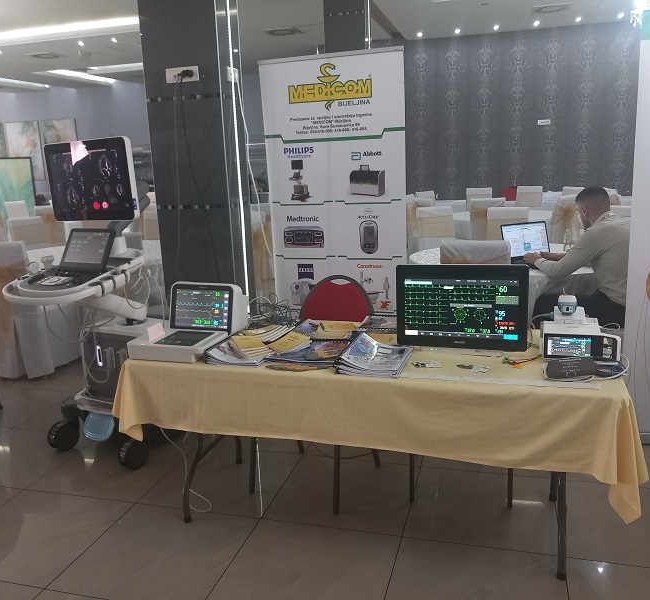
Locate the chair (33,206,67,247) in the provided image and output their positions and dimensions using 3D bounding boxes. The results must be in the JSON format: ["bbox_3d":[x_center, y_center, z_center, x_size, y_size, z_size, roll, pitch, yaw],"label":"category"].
[{"bbox_3d":[-4.226,-0.967,9.716,0.440,0.990,0.520,-7,13,-19],"label":"chair"}]

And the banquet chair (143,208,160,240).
[{"bbox_3d":[-1.941,-0.525,7.288,0.440,0.990,0.520,0,13,9],"label":"banquet chair"}]

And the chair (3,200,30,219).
[{"bbox_3d":[-5.068,-1.151,10.583,0.540,1.000,0.440,10,17,43],"label":"chair"}]

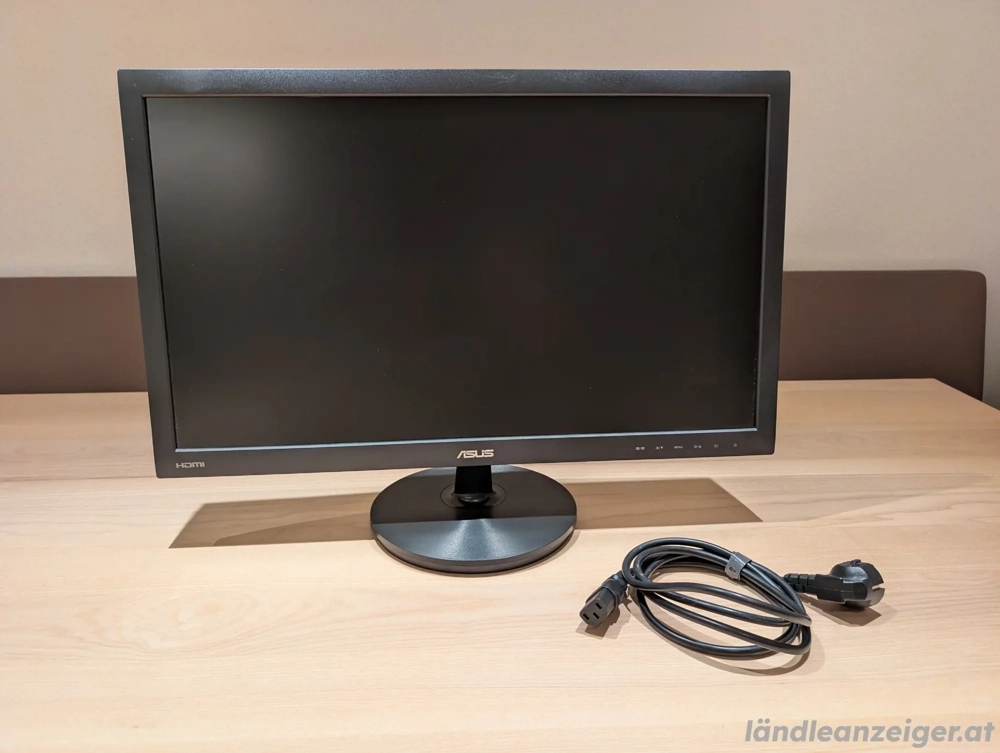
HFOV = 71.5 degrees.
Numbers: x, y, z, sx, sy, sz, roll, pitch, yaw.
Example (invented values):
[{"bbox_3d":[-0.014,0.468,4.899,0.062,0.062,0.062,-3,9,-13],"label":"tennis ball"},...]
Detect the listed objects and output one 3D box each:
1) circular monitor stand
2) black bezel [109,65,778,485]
[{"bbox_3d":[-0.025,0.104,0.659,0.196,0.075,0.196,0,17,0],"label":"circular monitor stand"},{"bbox_3d":[-0.027,-0.090,0.624,0.560,0.340,0.040,-2,9,-4],"label":"black bezel"}]

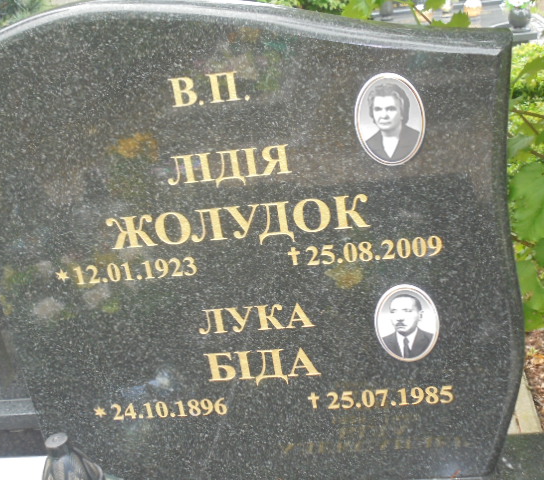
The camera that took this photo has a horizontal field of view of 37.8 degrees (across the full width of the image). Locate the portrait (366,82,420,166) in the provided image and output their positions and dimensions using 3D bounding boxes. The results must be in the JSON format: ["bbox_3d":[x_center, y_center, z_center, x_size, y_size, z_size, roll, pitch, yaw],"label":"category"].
[{"bbox_3d":[0.152,-0.145,1.002,0.070,0.105,0.010,-5,20,9],"label":"portrait"}]

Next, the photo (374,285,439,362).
[{"bbox_3d":[0.186,0.116,1.100,0.090,0.120,0.012,-5,20,9],"label":"photo"}]

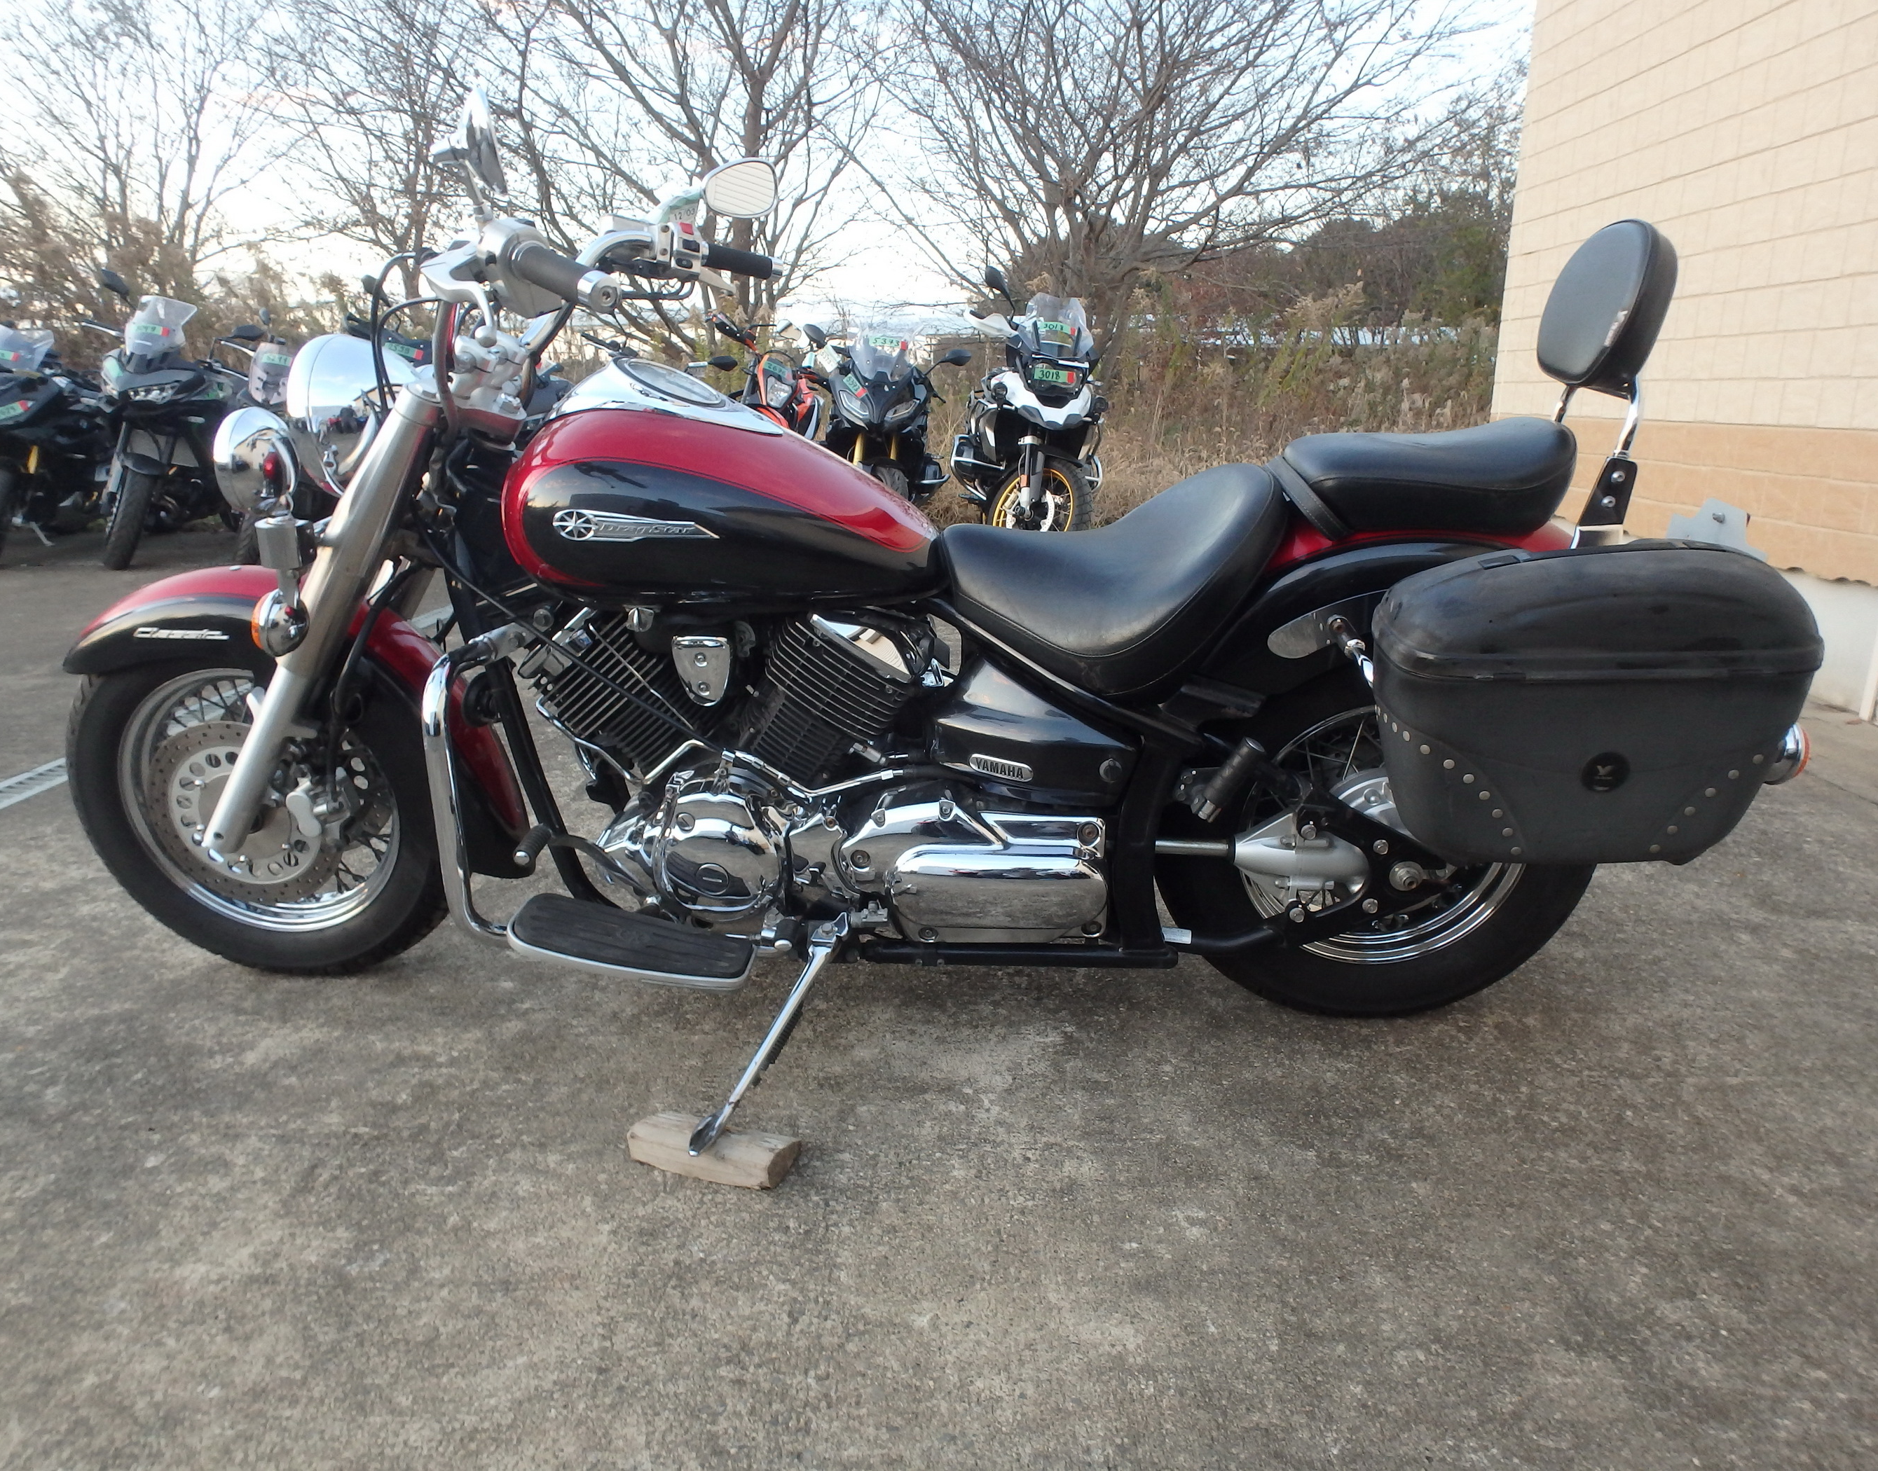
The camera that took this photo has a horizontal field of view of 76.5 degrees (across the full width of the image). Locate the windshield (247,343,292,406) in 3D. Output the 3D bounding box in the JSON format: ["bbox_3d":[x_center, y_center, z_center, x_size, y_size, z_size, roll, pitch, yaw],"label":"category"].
[{"bbox_3d":[-3.598,-1.937,6.400,0.260,0.350,0.110,-2,-1,-10],"label":"windshield"}]

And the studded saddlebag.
[{"bbox_3d":[0.697,-0.033,1.318,0.440,0.340,0.210,1,20,6],"label":"studded saddlebag"}]

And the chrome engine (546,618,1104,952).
[{"bbox_3d":[-0.144,0.005,1.729,0.760,0.450,0.400,1,23,3],"label":"chrome engine"}]

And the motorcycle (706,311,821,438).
[{"bbox_3d":[-0.901,-1.658,6.808,0.820,1.250,2.170,5,16,-6],"label":"motorcycle"}]

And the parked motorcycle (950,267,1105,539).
[{"bbox_3d":[0.460,-1.807,6.919,0.940,1.480,2.220,4,16,-5],"label":"parked motorcycle"}]

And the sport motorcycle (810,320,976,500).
[{"bbox_3d":[-0.276,-1.763,7.037,0.900,1.270,2.120,5,16,1],"label":"sport motorcycle"}]

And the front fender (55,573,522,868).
[{"bbox_3d":[-0.932,-0.036,1.766,0.655,0.440,0.180,1,23,3],"label":"front fender"}]

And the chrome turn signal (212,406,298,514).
[{"bbox_3d":[-0.815,-0.332,1.431,0.105,0.125,0.125,1,23,3],"label":"chrome turn signal"}]

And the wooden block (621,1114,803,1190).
[{"bbox_3d":[-0.279,0.502,1.465,0.188,0.043,0.069,5,17,17],"label":"wooden block"}]

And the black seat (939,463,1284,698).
[{"bbox_3d":[0.221,-0.235,1.599,0.440,0.275,0.350,1,20,6],"label":"black seat"}]

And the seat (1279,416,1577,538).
[{"bbox_3d":[0.606,-0.340,1.520,0.350,0.145,0.250,1,20,6],"label":"seat"}]

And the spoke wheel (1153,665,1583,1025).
[{"bbox_3d":[0.611,0.116,1.687,0.645,0.645,0.170,1,20,6],"label":"spoke wheel"}]

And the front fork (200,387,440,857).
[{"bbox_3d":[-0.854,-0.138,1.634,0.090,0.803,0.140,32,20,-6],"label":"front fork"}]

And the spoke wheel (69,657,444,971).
[{"bbox_3d":[-1.040,0.099,1.853,0.635,0.635,0.140,0,20,4],"label":"spoke wheel"}]

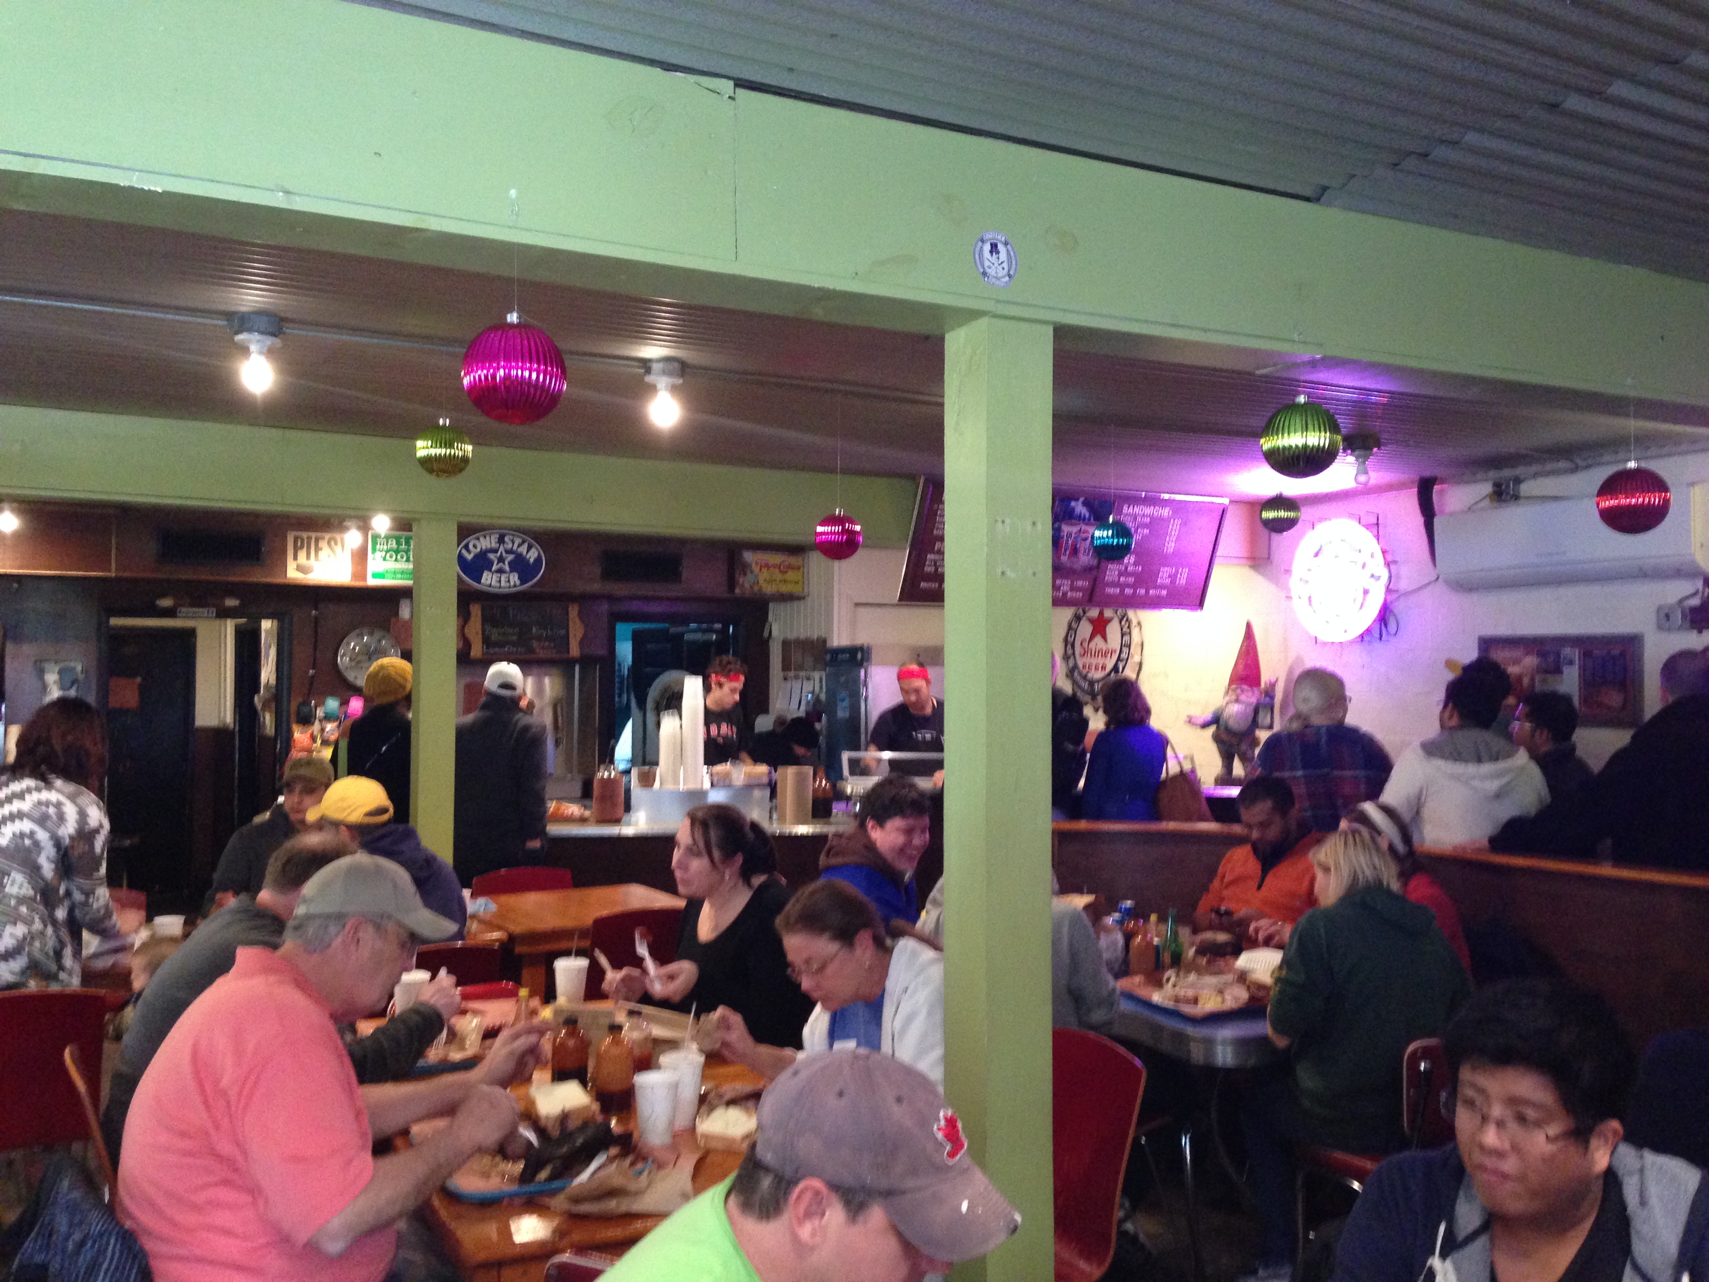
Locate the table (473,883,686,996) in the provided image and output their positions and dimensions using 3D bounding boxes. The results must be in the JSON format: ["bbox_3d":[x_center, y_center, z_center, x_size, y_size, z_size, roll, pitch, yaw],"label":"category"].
[{"bbox_3d":[-1.105,1.428,6.481,0.950,0.750,1.220,1,-2,-29],"label":"table"}]

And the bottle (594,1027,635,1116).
[{"bbox_3d":[-0.496,0.889,3.380,0.077,0.185,0.077,0,-2,0],"label":"bottle"}]

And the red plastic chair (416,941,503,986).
[{"bbox_3d":[-1.455,1.385,5.352,0.450,0.830,0.520,1,-2,-33],"label":"red plastic chair"}]

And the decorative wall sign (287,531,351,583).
[{"bbox_3d":[-2.922,-0.461,8.900,0.337,0.270,0.020,1,-2,-27],"label":"decorative wall sign"}]

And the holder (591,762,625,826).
[{"bbox_3d":[-1.003,0.619,6.650,0.130,0.245,0.130,0,-2,0],"label":"holder"}]

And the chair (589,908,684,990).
[{"bbox_3d":[-0.856,1.378,6.003,0.450,0.820,0.500,1,-2,-29],"label":"chair"}]

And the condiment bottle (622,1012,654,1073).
[{"bbox_3d":[-0.480,0.912,3.580,0.073,0.187,0.073,1,-2,-28],"label":"condiment bottle"}]

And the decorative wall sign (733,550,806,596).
[{"bbox_3d":[-0.493,-0.393,9.400,0.470,0.260,0.025,1,-2,-29],"label":"decorative wall sign"}]

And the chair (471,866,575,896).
[{"bbox_3d":[-1.391,1.447,7.143,0.460,0.830,0.520,1,-2,-29],"label":"chair"}]

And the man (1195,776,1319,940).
[{"bbox_3d":[1.338,1.105,5.216,0.550,1.340,0.750,0,-2,14],"label":"man"}]

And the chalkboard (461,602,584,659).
[{"bbox_3d":[-1.839,-0.059,9.050,0.680,0.300,0.030,1,-2,-29],"label":"chalkboard"}]

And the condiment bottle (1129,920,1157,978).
[{"bbox_3d":[0.875,0.937,4.950,0.079,0.180,0.079,0,-2,0],"label":"condiment bottle"}]

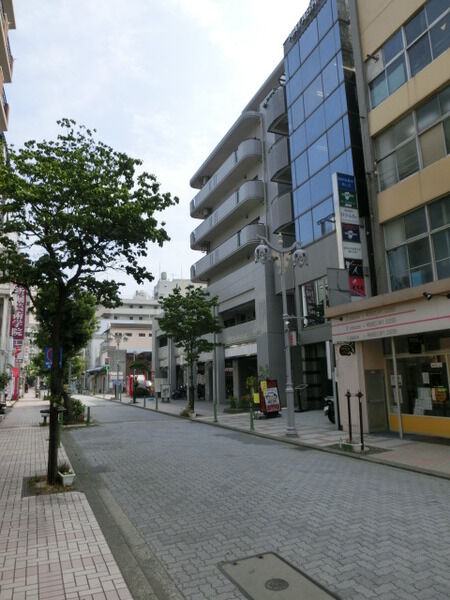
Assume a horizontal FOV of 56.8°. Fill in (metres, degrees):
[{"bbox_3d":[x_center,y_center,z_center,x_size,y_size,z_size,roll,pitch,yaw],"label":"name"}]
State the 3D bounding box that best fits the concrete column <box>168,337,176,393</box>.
[{"bbox_3d":[-4.903,6.328,39.317,0.650,5.800,0.900,3,-12,-24],"label":"concrete column"}]

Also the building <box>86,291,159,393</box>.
[{"bbox_3d":[-19.132,8.226,79.052,10.500,17.700,26.000,3,-12,-24],"label":"building"}]

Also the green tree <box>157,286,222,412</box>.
[{"bbox_3d":[-1.769,2.503,21.448,3.400,6.550,3.400,-2,-11,0],"label":"green tree"}]

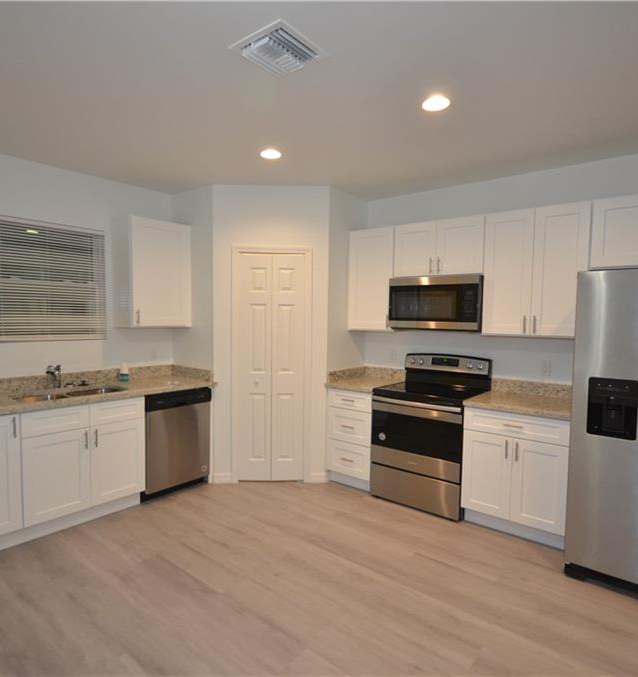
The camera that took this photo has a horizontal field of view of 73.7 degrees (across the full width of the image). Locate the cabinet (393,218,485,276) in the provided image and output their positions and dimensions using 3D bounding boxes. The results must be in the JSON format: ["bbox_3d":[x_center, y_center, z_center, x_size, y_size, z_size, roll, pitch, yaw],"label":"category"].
[{"bbox_3d":[1.056,-0.728,3.593,0.774,0.457,0.327,3,3,38],"label":"cabinet"}]

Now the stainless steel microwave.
[{"bbox_3d":[1.029,-0.290,3.573,0.758,0.422,0.413,3,3,38],"label":"stainless steel microwave"}]

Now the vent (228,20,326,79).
[{"bbox_3d":[-0.171,-1.238,1.862,0.303,0.028,0.304,3,4,36],"label":"vent"}]

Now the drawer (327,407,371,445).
[{"bbox_3d":[0.411,0.750,3.864,0.448,0.288,0.500,3,3,38],"label":"drawer"}]

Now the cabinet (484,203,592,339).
[{"bbox_3d":[1.643,-0.474,3.206,0.687,0.918,0.325,3,4,36],"label":"cabinet"}]

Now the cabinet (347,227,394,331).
[{"bbox_3d":[0.565,-0.530,4.001,0.467,0.918,0.325,3,4,36],"label":"cabinet"}]

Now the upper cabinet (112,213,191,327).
[{"bbox_3d":[-1.488,-0.567,3.840,0.325,0.918,0.555,3,4,39],"label":"upper cabinet"}]

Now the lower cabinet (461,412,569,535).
[{"bbox_3d":[1.512,0.912,3.178,0.672,0.820,0.620,3,4,36],"label":"lower cabinet"}]

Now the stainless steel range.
[{"bbox_3d":[0.915,0.752,3.513,0.755,1.160,0.667,3,3,38],"label":"stainless steel range"}]

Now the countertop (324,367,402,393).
[{"bbox_3d":[0.444,0.374,3.927,0.465,0.143,0.650,3,4,36],"label":"countertop"}]

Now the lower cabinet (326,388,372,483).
[{"bbox_3d":[0.450,0.856,3.962,0.451,0.820,0.620,3,4,36],"label":"lower cabinet"}]

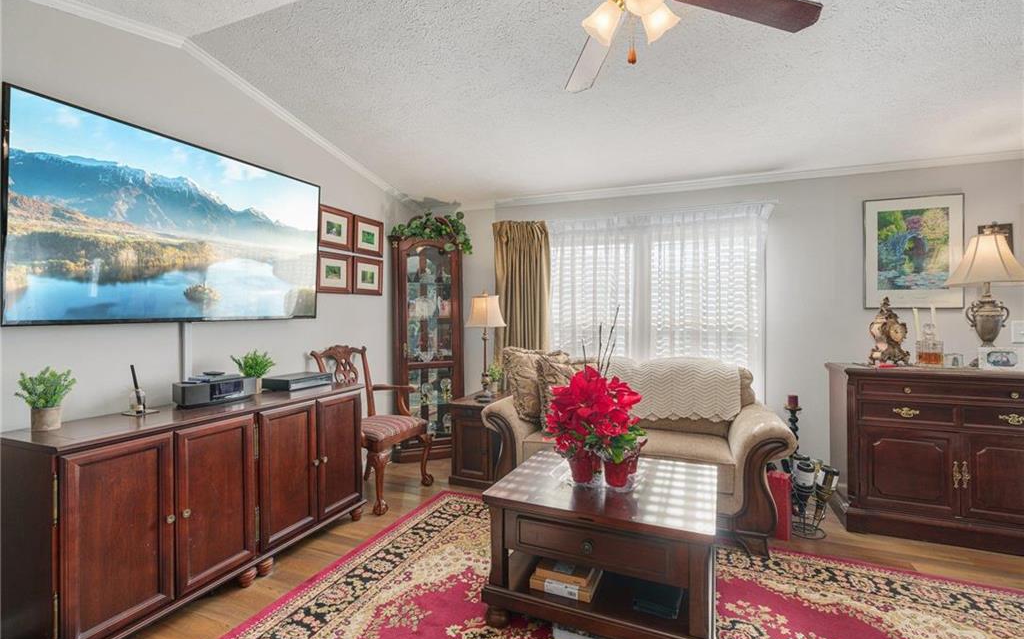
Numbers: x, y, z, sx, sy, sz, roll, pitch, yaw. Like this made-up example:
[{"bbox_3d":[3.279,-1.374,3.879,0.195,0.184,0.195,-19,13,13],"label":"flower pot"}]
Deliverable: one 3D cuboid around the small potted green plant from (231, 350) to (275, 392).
[{"bbox_3d":[-1.376,0.276,2.425,0.210,0.232,0.215,0,1,24],"label":"small potted green plant"}]

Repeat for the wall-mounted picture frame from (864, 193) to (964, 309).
[{"bbox_3d":[2.440,-0.402,2.776,0.476,0.676,0.025,0,1,24],"label":"wall-mounted picture frame"}]

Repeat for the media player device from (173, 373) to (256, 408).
[{"bbox_3d":[-1.449,0.342,2.223,0.160,0.103,0.340,0,1,24],"label":"media player device"}]

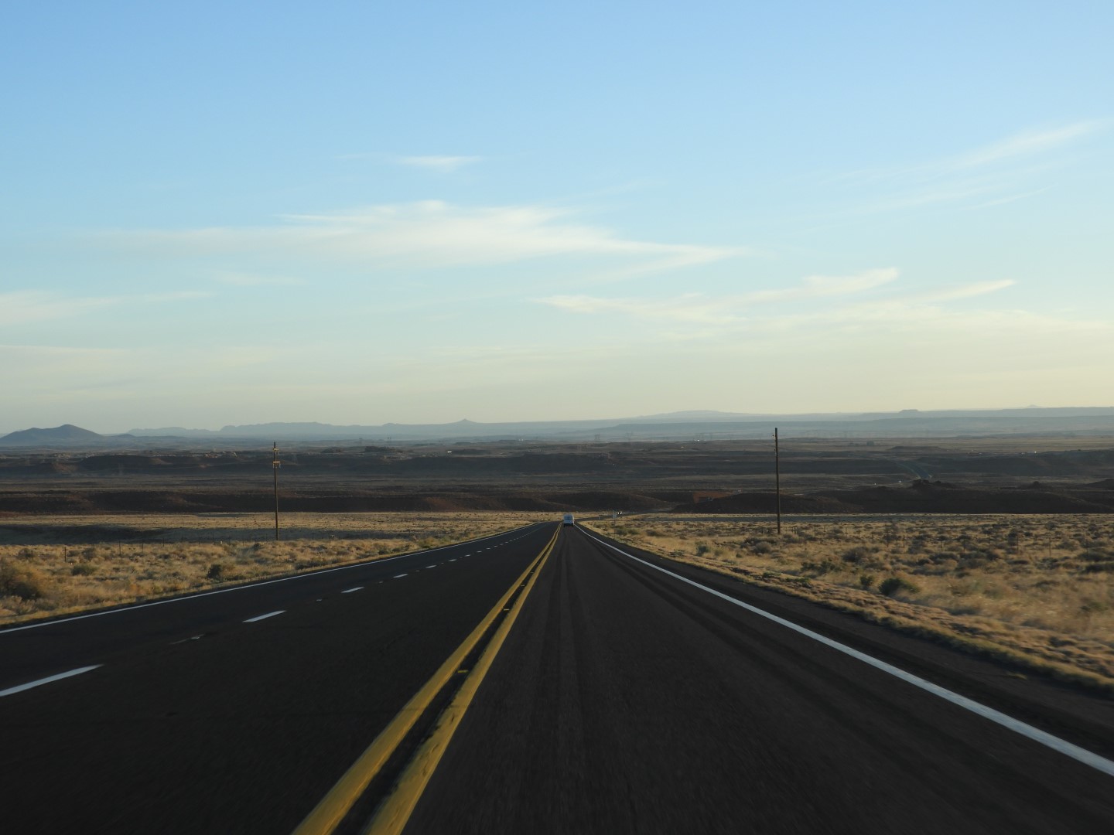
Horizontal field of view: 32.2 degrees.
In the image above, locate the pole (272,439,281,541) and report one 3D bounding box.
[{"bbox_3d":[-31.107,8.247,214.000,1.000,11.200,0.400,-1,0,-8],"label":"pole"}]

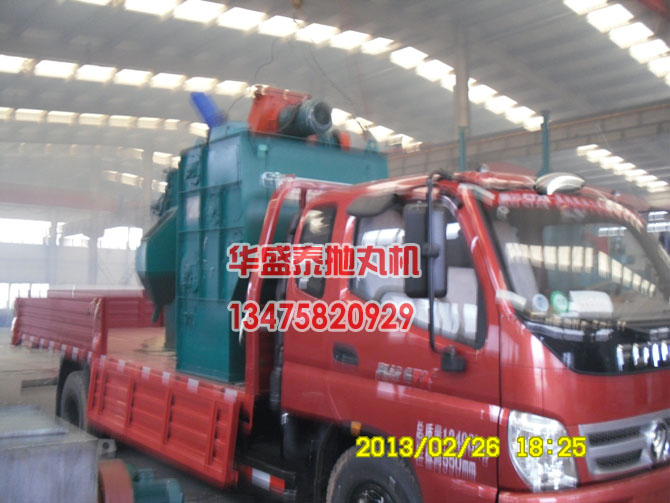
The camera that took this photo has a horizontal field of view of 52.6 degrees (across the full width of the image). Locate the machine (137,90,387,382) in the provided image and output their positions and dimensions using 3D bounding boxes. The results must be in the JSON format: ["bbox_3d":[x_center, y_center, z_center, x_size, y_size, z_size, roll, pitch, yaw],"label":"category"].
[{"bbox_3d":[-0.722,-0.117,5.750,1.340,2.120,2.100,2,-3,-38],"label":"machine"}]

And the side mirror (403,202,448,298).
[{"bbox_3d":[0.400,-0.004,2.980,0.190,0.410,0.080,1,-2,-16],"label":"side mirror"}]

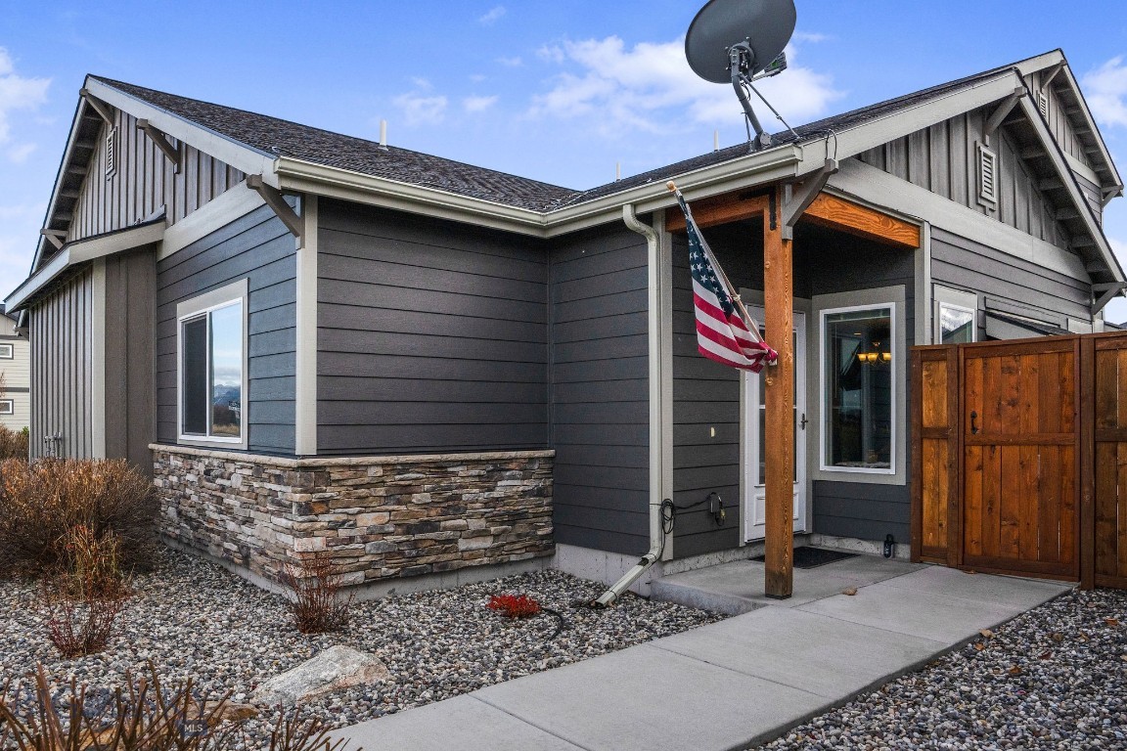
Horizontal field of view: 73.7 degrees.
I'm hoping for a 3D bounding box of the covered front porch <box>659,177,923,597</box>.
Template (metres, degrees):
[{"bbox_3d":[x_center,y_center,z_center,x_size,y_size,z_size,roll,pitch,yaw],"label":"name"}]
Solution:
[{"bbox_3d":[1.913,0.118,6.097,2.150,2.820,1.080,2,-3,-41],"label":"covered front porch"}]

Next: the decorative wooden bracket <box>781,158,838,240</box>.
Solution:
[{"bbox_3d":[1.626,-1.151,4.965,0.095,0.460,0.380,2,-3,-41],"label":"decorative wooden bracket"}]

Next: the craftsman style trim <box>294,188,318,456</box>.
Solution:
[{"bbox_3d":[-1.842,-0.377,5.402,0.120,1.885,0.110,2,-3,-41],"label":"craftsman style trim"}]

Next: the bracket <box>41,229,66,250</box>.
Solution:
[{"bbox_3d":[-8.126,-2.102,12.000,0.380,0.460,0.100,2,-3,-41],"label":"bracket"}]

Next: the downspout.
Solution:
[{"bbox_3d":[0.491,0.171,5.560,0.660,2.930,0.130,2,-3,-41],"label":"downspout"}]

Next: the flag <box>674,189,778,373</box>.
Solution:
[{"bbox_3d":[1.043,-0.536,4.704,0.920,1.070,0.220,2,-3,-41],"label":"flag"}]

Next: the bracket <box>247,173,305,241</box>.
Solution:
[{"bbox_3d":[-2.018,-1.135,5.286,0.380,0.460,0.100,2,-3,-41],"label":"bracket"}]

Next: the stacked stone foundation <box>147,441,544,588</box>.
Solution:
[{"bbox_3d":[-2.238,1.115,7.342,2.360,0.880,3.920,2,-3,-41],"label":"stacked stone foundation"}]

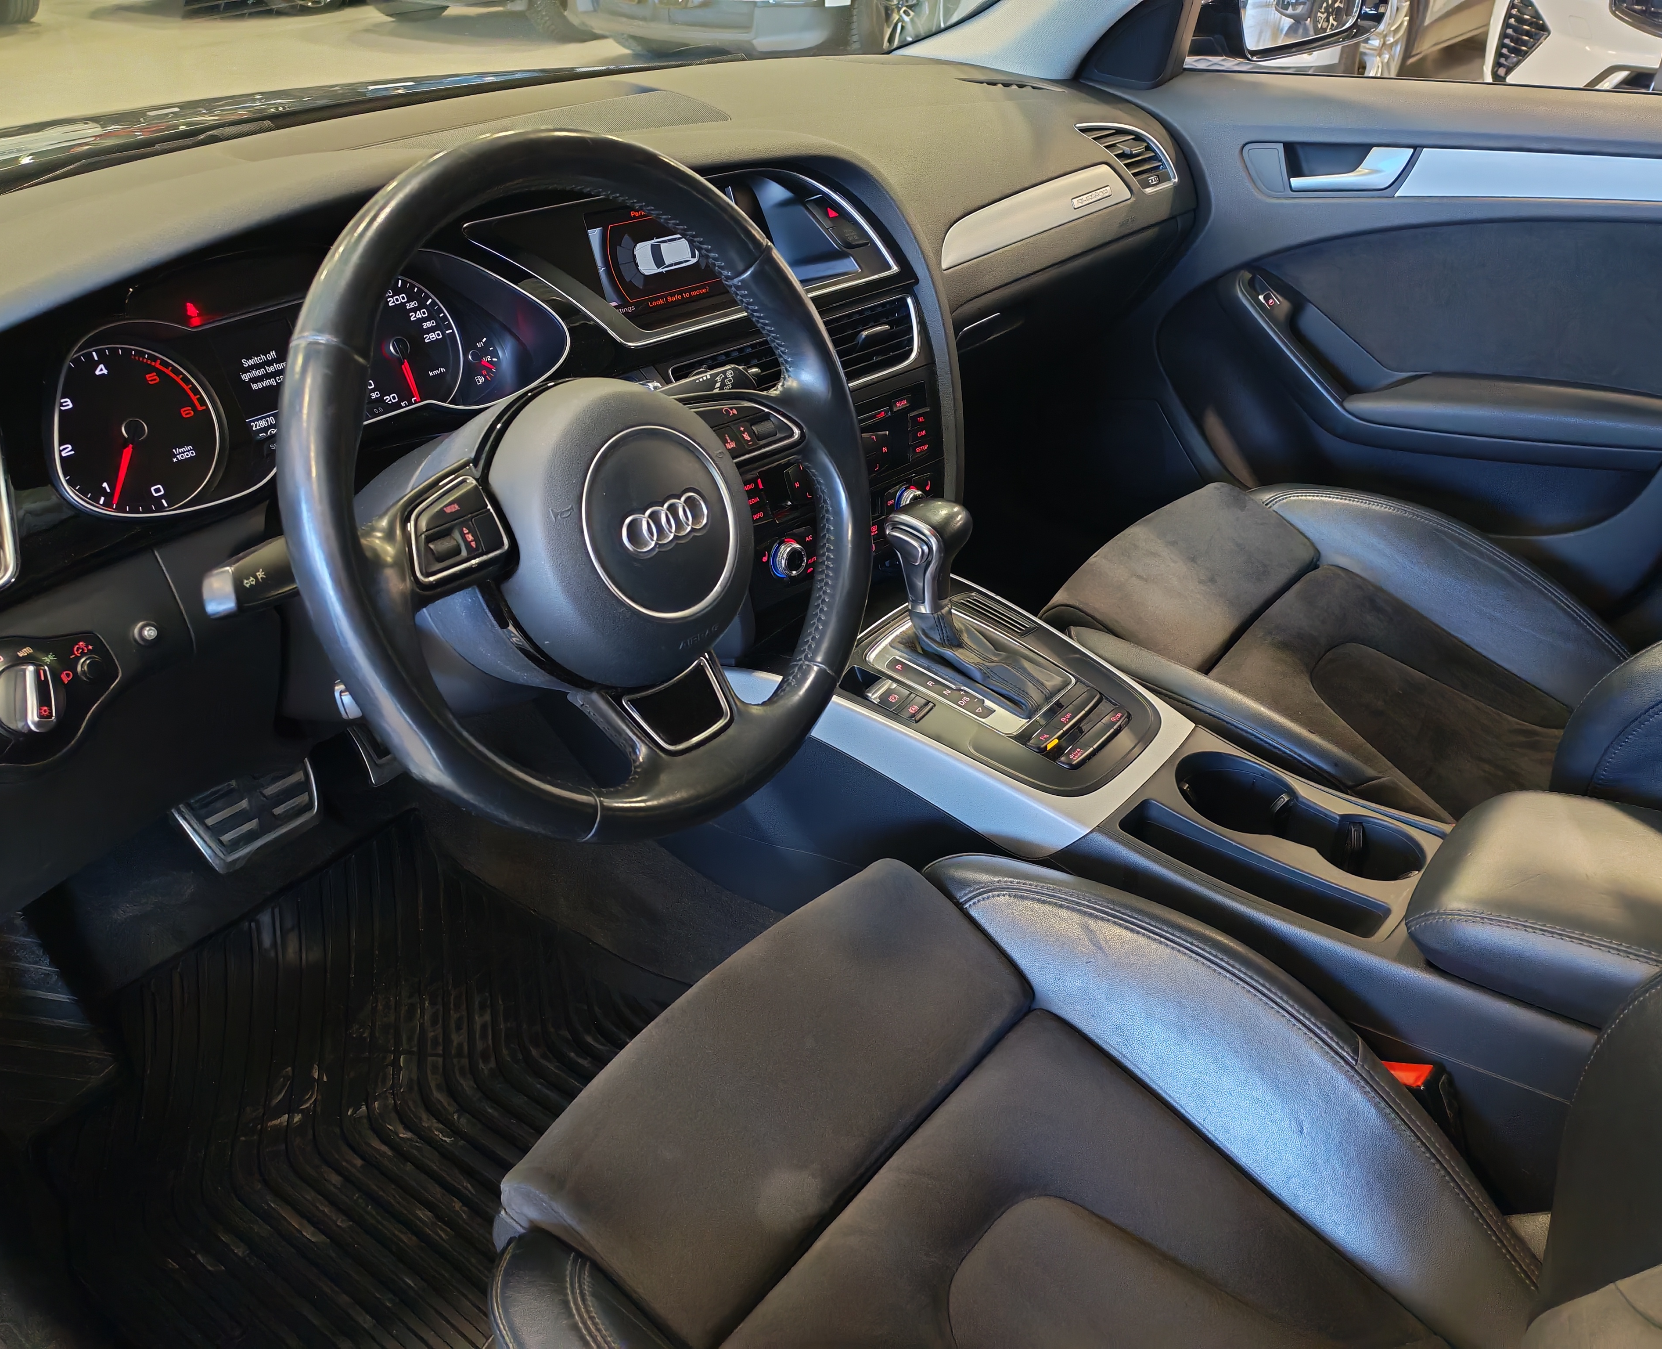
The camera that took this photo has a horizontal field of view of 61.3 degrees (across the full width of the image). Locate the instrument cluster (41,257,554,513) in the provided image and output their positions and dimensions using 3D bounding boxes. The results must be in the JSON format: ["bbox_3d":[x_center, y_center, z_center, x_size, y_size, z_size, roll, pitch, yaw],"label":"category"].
[{"bbox_3d":[-0.337,-0.194,0.907,0.075,0.122,0.360,-4,21,46],"label":"instrument cluster"}]

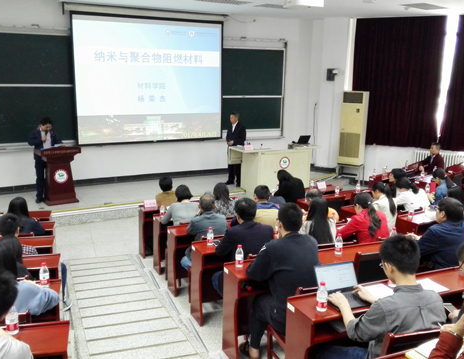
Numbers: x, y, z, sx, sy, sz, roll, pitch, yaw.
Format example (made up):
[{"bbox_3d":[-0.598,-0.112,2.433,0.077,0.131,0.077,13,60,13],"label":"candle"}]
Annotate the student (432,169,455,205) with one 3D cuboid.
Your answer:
[{"bbox_3d":[3.119,0.425,7.167,0.700,1.200,0.480,10,14,39],"label":"student"}]

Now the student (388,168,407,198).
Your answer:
[{"bbox_3d":[2.857,0.401,8.227,0.480,1.200,0.720,-9,15,-39],"label":"student"}]

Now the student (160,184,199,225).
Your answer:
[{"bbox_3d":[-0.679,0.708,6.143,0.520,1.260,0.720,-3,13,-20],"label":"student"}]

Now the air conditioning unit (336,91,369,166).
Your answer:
[{"bbox_3d":[3.118,-1.304,12.151,0.578,1.840,0.345,9,14,33],"label":"air conditioning unit"}]

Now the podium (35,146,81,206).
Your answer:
[{"bbox_3d":[-3.486,-0.095,9.529,0.760,1.150,0.550,-6,13,-30],"label":"podium"}]

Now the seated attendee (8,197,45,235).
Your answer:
[{"bbox_3d":[-2.456,0.797,5.617,0.520,1.200,0.720,-2,12,-12],"label":"seated attendee"}]

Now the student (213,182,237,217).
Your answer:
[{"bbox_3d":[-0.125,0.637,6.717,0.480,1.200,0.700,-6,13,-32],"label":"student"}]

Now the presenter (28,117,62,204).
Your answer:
[{"bbox_3d":[-3.601,-0.352,9.156,0.600,1.680,0.450,-8,15,-40],"label":"presenter"}]

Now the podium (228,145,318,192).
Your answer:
[{"bbox_3d":[0.989,-0.226,10.846,2.000,0.980,0.950,-4,13,-24],"label":"podium"}]

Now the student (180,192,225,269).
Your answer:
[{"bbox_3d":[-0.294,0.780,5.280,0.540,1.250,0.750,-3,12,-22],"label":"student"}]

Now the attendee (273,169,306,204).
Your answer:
[{"bbox_3d":[0.975,0.473,8.161,0.520,1.200,0.780,-6,14,-31],"label":"attendee"}]

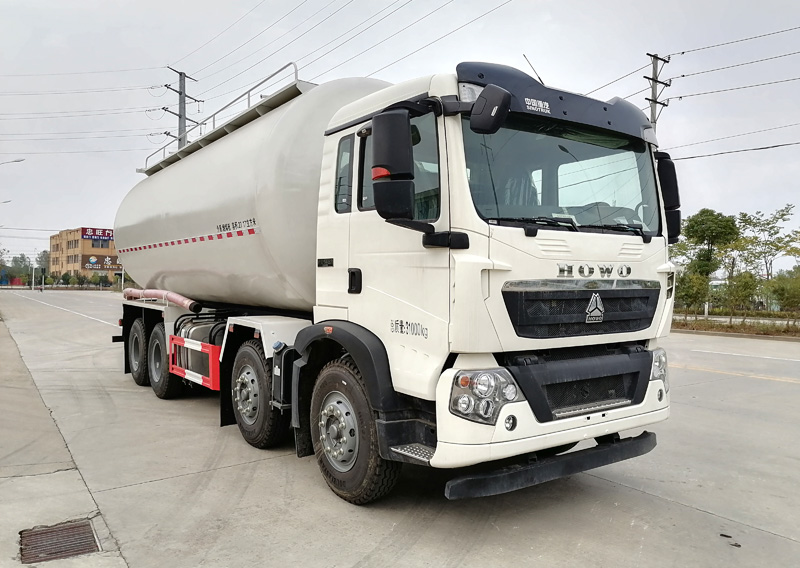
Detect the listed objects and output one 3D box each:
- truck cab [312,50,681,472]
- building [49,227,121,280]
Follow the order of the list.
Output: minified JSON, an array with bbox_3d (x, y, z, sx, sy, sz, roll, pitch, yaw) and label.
[{"bbox_3d":[0.840,-0.120,4.840,2.500,2.450,1.930,0,0,-35],"label":"truck cab"},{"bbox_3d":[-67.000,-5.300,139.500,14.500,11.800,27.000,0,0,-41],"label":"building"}]

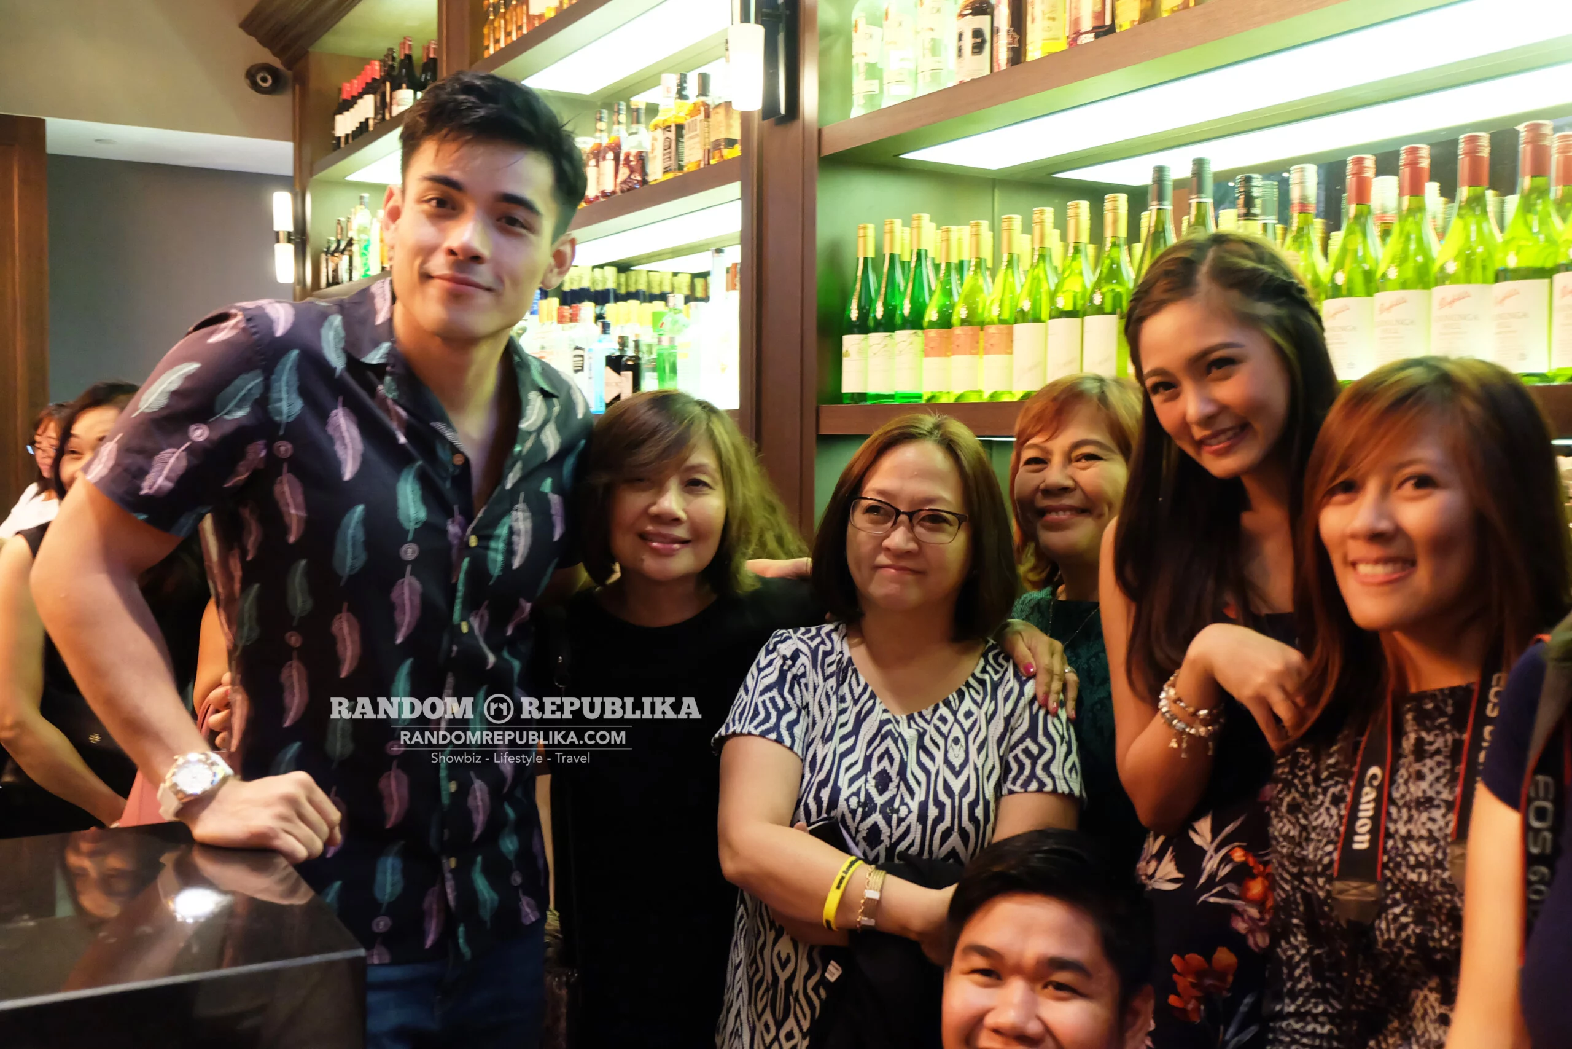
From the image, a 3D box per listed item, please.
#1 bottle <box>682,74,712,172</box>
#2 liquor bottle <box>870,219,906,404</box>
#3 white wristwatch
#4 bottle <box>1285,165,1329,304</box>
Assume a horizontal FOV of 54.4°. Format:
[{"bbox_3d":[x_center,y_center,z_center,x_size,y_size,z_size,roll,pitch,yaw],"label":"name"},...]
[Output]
[{"bbox_3d":[-0.183,-0.875,3.376,0.064,0.233,0.092,-1,3,-30],"label":"bottle"},{"bbox_3d":[0.190,-0.379,2.743,0.078,0.331,0.078,1,3,0],"label":"liquor bottle"},{"bbox_3d":[-0.494,0.219,1.275,0.068,0.045,0.058,-44,-10,-36],"label":"white wristwatch"},{"bbox_3d":[0.679,-0.324,2.018,0.080,0.298,0.080,-1,4,-30],"label":"bottle"}]

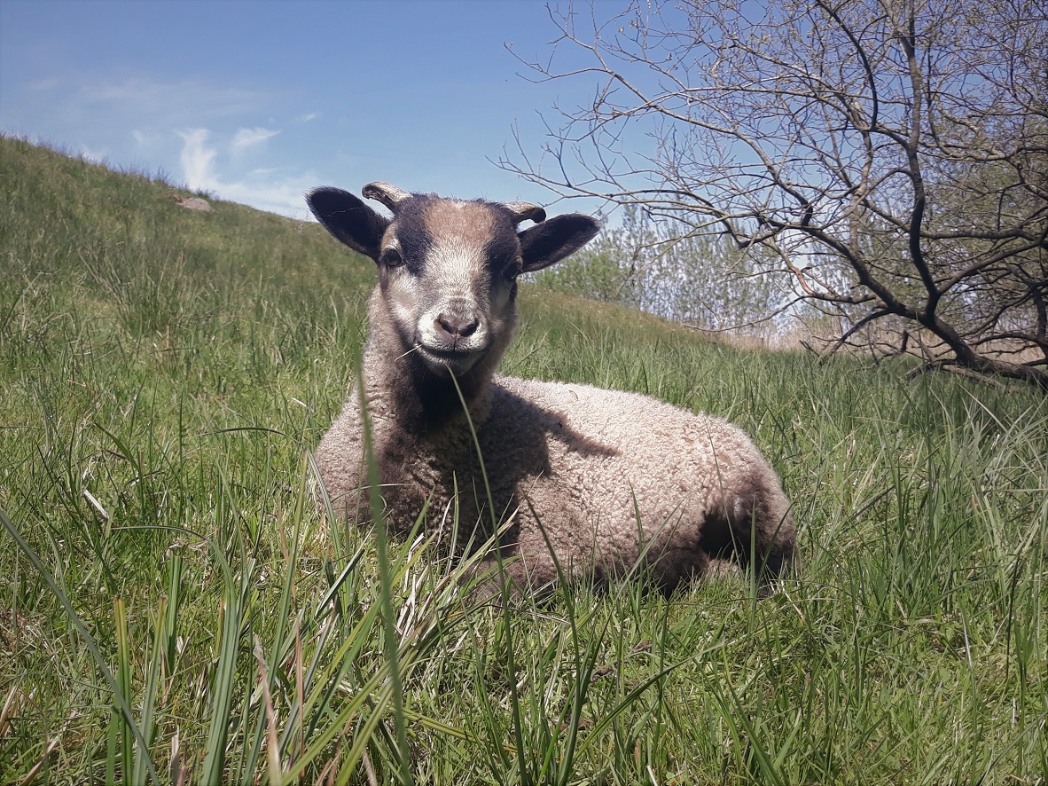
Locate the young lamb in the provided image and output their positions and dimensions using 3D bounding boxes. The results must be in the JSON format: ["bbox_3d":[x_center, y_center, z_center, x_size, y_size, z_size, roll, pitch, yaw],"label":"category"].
[{"bbox_3d":[0.075,0.010,1.050,0.620,0.460,0.310,-2,3,-37],"label":"young lamb"}]

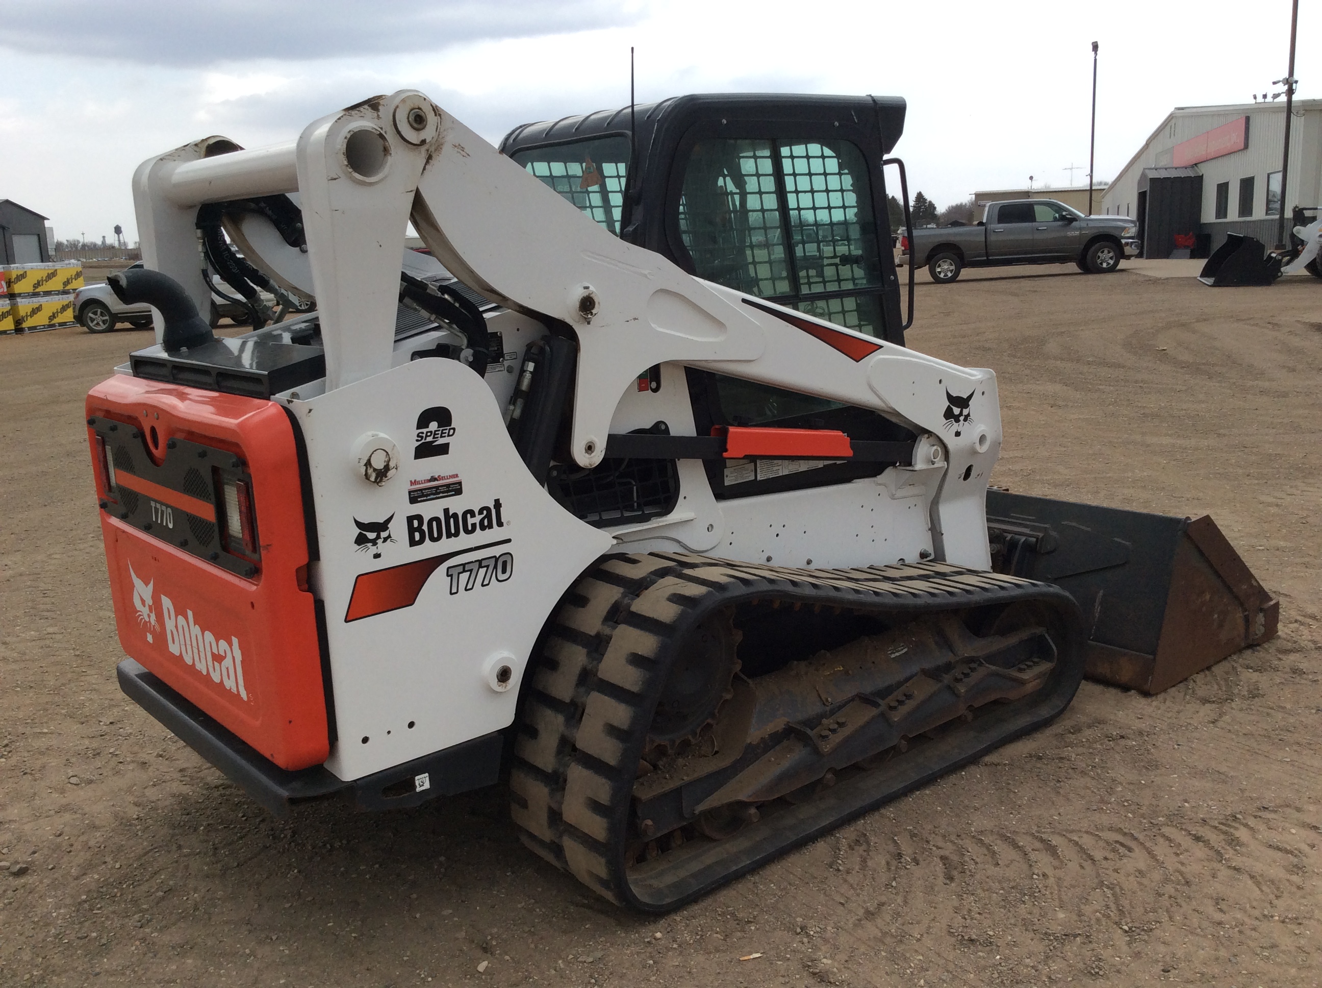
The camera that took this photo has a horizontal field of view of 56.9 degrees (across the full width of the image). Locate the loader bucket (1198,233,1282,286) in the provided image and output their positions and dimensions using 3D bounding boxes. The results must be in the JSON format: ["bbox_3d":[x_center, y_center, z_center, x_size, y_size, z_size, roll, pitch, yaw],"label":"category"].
[{"bbox_3d":[12.258,-4.927,25.577,1.350,1.000,2.200,4,14,27],"label":"loader bucket"}]

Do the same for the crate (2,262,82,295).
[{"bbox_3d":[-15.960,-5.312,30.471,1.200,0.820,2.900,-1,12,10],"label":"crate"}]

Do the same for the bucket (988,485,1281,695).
[{"bbox_3d":[1.377,0.189,5.188,0.980,0.578,2.030,-12,15,-38],"label":"bucket"}]

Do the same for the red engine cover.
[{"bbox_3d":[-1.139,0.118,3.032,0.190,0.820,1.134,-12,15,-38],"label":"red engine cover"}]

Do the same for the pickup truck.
[{"bbox_3d":[9.036,-6.503,31.283,6.030,1.970,2.020,-1,12,10],"label":"pickup truck"}]

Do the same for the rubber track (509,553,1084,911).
[{"bbox_3d":[0.492,0.459,3.587,2.000,0.800,0.450,-12,15,-38],"label":"rubber track"}]

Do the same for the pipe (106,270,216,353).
[{"bbox_3d":[-1.445,-0.541,3.536,0.278,0.228,0.140,-12,15,-38],"label":"pipe"}]

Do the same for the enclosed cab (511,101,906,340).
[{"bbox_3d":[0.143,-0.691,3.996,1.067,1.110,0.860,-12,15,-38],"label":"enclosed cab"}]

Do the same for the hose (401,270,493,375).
[{"bbox_3d":[-0.552,-0.404,3.011,0.280,0.275,0.160,-12,15,-38],"label":"hose"}]

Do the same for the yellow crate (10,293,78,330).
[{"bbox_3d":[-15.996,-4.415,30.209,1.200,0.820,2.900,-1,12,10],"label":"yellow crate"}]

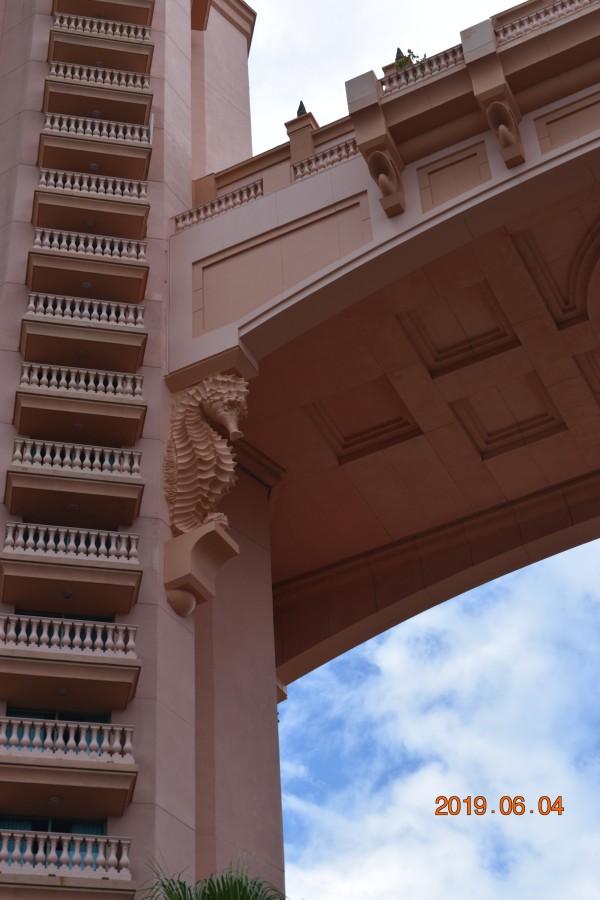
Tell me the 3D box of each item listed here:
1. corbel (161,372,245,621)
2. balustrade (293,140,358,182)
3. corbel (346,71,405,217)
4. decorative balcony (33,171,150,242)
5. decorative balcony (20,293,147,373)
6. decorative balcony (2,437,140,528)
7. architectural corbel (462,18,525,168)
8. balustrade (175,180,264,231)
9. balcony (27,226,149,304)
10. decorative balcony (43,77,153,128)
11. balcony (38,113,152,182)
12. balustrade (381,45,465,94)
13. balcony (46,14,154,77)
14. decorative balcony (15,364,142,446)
[{"bbox_3d":[-2.234,0.922,44.996,2.212,7.896,1.358,-23,-47,19],"label":"corbel"},{"bbox_3d":[0.938,-9.177,55.130,2.450,0.920,0.250,-21,-46,17],"label":"balustrade"},{"bbox_3d":[2.192,-8.666,48.654,0.876,4.396,1.764,-21,-47,17],"label":"corbel"},{"bbox_3d":[-6.642,-7.809,55.074,3.635,1.671,1.302,6,-44,-10],"label":"decorative balcony"},{"bbox_3d":[-5.903,-3.245,47.212,3.361,1.568,1.210,6,-45,-10],"label":"decorative balcony"},{"bbox_3d":[-5.643,0.782,43.330,3.361,1.568,1.210,6,-45,-10],"label":"decorative balcony"},{"bbox_3d":[5.821,-10.588,51.322,0.960,4.761,1.863,-21,-46,17],"label":"architectural corbel"},{"bbox_3d":[-2.420,-7.229,52.088,3.122,0.798,0.266,-21,-47,17],"label":"balustrade"},{"bbox_3d":[-6.504,-5.637,53.008,3.635,1.671,1.302,6,-44,-10],"label":"balcony"},{"bbox_3d":[-6.917,-12.152,59.204,3.635,1.671,1.302,6,-44,-10],"label":"decorative balcony"},{"bbox_3d":[-6.293,-9.287,53.036,3.361,1.568,1.210,6,-45,-10],"label":"balcony"},{"bbox_3d":[3.828,-11.583,52.953,2.900,0.860,0.270,-21,-46,17],"label":"balustrade"},{"bbox_3d":[-7.055,-14.323,61.270,3.635,1.671,1.302,6,-44,-10],"label":"balcony"},{"bbox_3d":[-5.773,-1.232,45.271,3.361,1.568,1.210,6,-45,-10],"label":"decorative balcony"}]

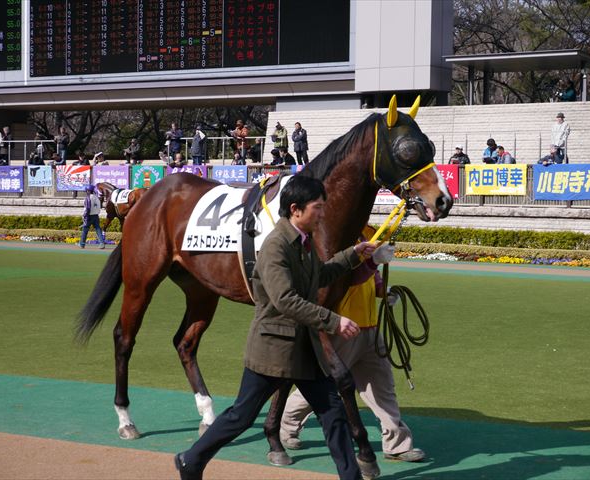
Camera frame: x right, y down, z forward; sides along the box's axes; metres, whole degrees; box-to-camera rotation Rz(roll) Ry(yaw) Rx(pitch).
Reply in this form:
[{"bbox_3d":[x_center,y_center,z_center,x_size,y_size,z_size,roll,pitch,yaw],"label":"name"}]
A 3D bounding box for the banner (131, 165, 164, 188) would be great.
[{"bbox_3d":[-4.401,-1.852,39.824,1.304,0.730,0.050,2,3,35],"label":"banner"}]

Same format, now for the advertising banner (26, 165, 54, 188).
[{"bbox_3d":[-8.155,-2.034,42.597,1.144,0.675,0.050,2,3,35],"label":"advertising banner"}]

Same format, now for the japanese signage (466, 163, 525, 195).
[{"bbox_3d":[4.979,-1.473,32.896,1.714,0.771,0.050,2,3,35],"label":"japanese signage"}]

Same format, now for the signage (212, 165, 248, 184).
[{"bbox_3d":[-1.853,-1.774,37.942,1.287,0.698,0.050,2,3,35],"label":"signage"}]

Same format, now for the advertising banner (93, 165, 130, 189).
[{"bbox_3d":[-5.613,-1.890,40.720,1.584,0.752,0.050,2,3,35],"label":"advertising banner"}]

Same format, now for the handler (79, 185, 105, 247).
[{"bbox_3d":[-5.348,-0.615,35.200,0.780,1.679,0.520,2,3,35],"label":"handler"}]

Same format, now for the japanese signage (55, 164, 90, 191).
[{"bbox_3d":[-6.926,-1.928,41.689,1.540,0.786,0.050,2,3,35],"label":"japanese signage"}]

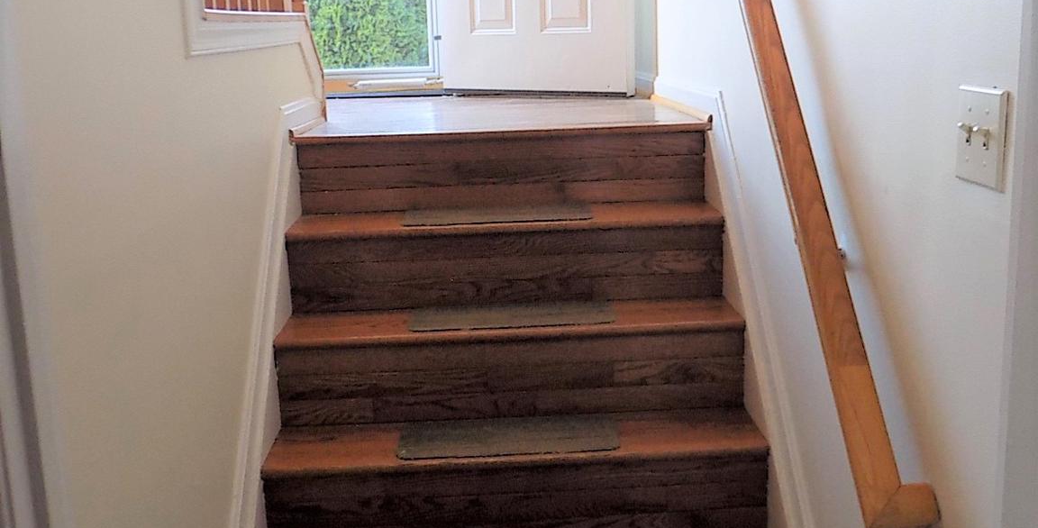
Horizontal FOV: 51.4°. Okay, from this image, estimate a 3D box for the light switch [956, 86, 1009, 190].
[{"bbox_3d":[0.541,-0.151,1.288,0.020,0.114,0.117,-2,11,-2],"label":"light switch"}]

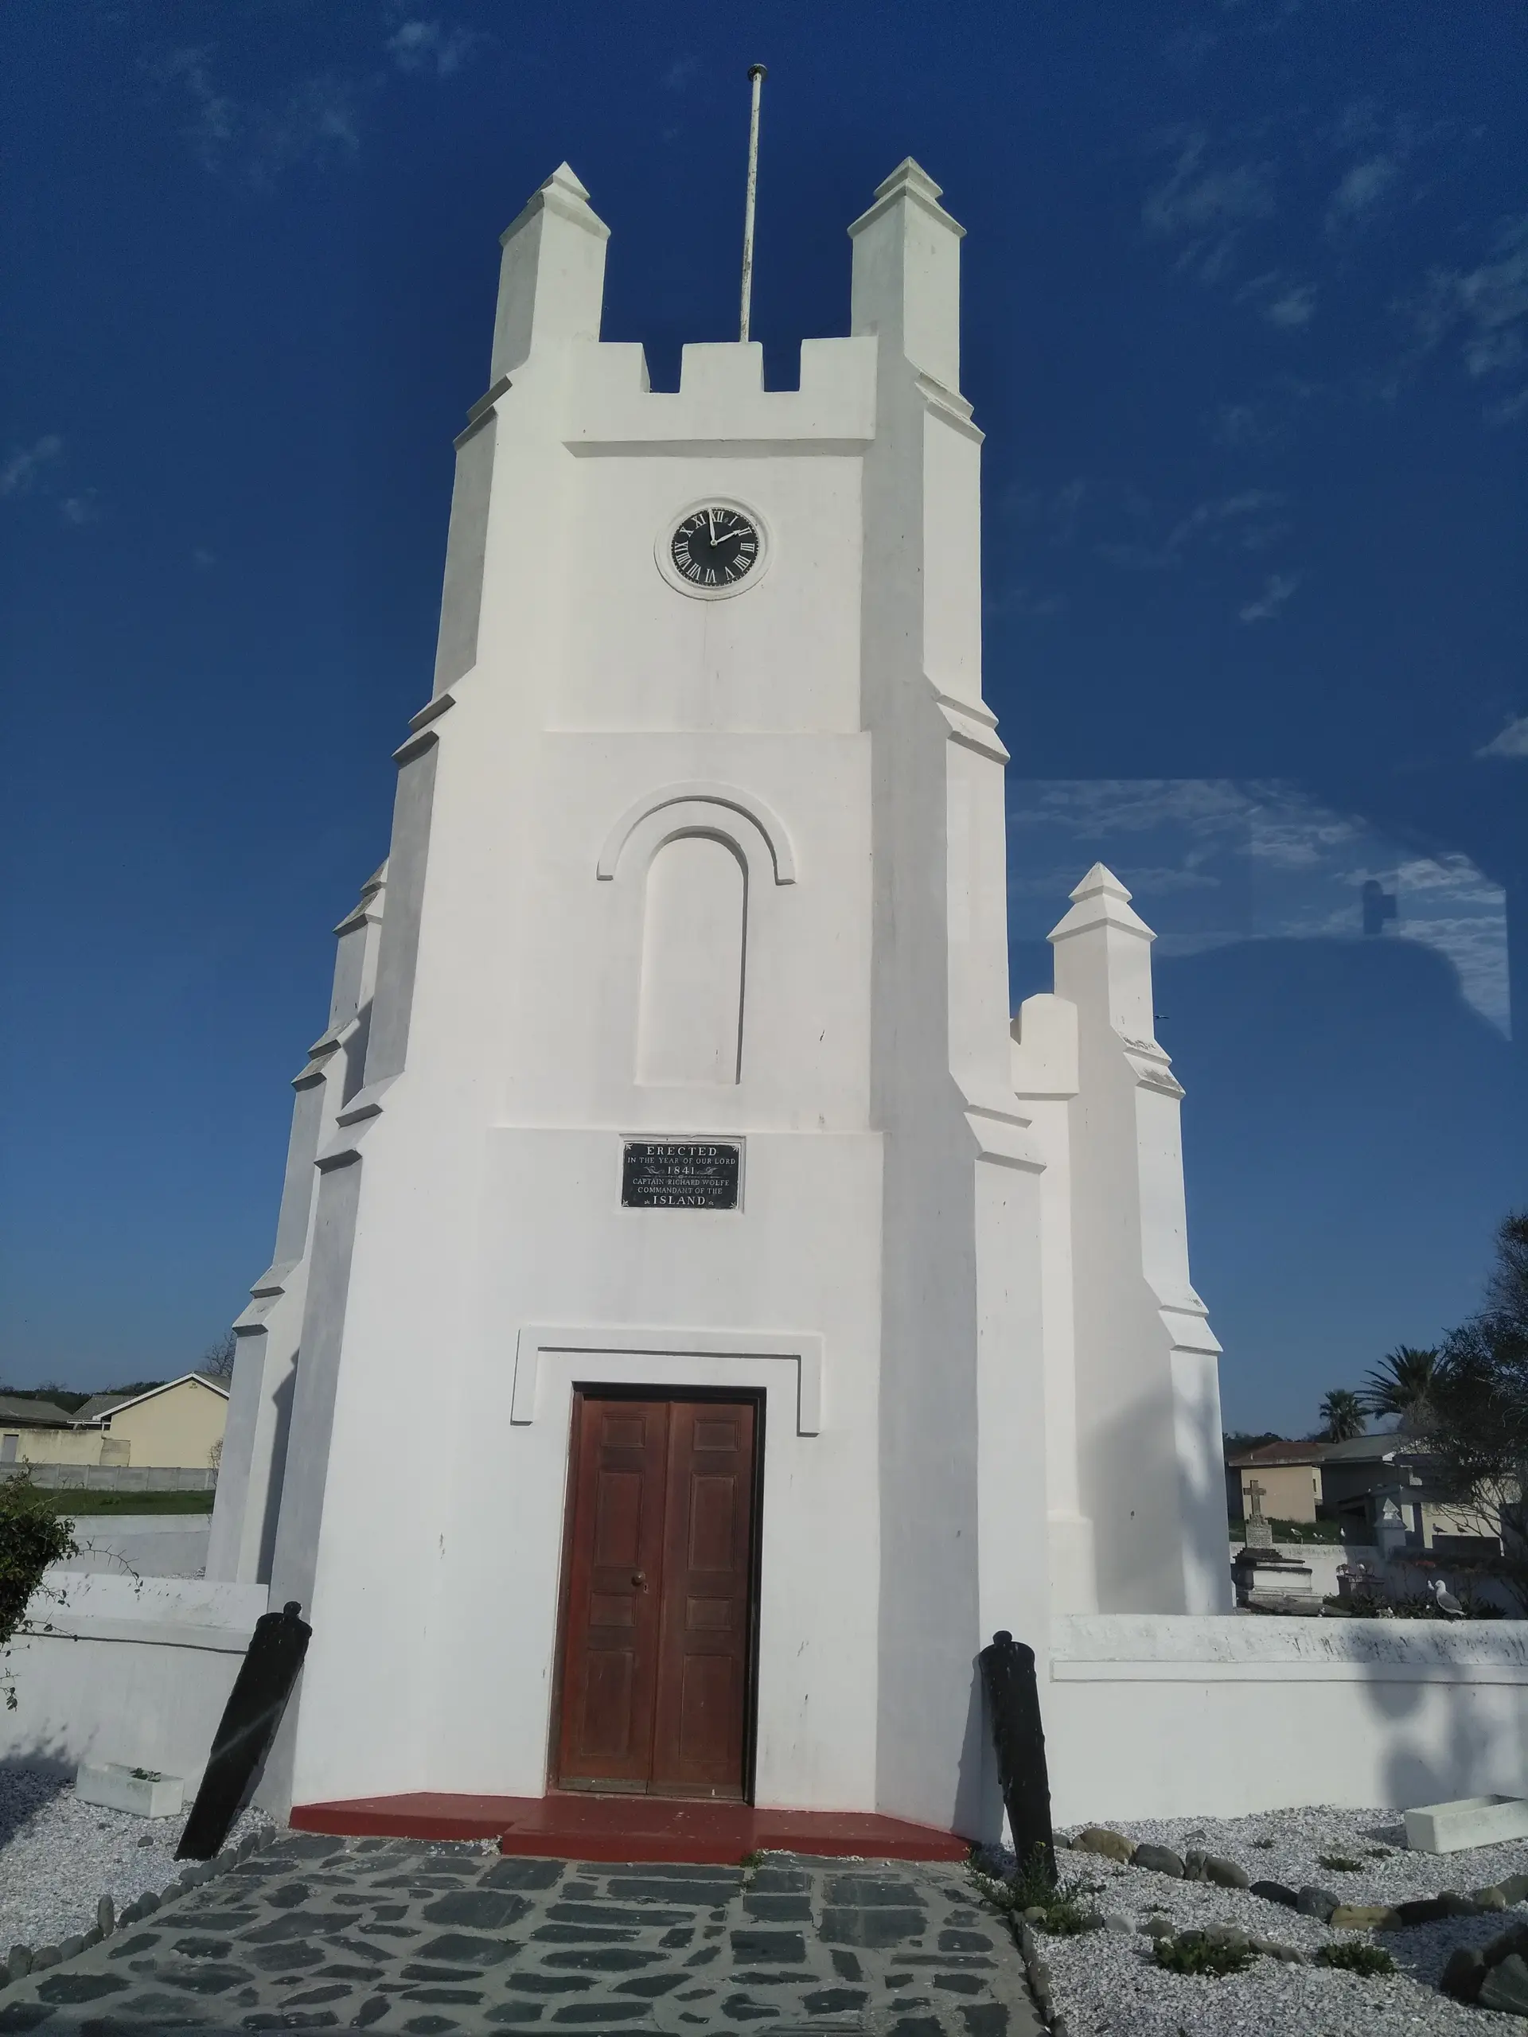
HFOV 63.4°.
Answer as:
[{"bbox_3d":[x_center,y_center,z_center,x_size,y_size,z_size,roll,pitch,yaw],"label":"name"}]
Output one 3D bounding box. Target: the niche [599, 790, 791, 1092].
[{"bbox_3d":[-0.487,-0.583,8.787,1.410,2.260,0.220,1,-15,4],"label":"niche"}]

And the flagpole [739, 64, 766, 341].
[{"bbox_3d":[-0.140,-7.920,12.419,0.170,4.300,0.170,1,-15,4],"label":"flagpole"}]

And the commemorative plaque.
[{"bbox_3d":[-0.553,1.058,8.339,0.790,0.460,0.050,1,-15,4],"label":"commemorative plaque"}]

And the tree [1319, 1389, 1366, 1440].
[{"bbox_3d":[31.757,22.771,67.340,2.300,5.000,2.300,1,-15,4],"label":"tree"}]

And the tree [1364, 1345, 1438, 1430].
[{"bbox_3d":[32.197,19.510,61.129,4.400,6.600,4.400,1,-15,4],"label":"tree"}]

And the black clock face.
[{"bbox_3d":[-0.372,-3.602,9.466,0.690,0.690,0.060,1,-15,4],"label":"black clock face"}]

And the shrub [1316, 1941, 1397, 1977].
[{"bbox_3d":[2.717,4.323,5.680,0.320,0.130,0.270,1,-15,4],"label":"shrub"}]

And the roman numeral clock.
[{"bbox_3d":[-0.390,-3.598,9.455,0.890,0.890,0.120,1,-15,4],"label":"roman numeral clock"}]

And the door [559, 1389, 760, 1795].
[{"bbox_3d":[-0.668,3.667,7.854,1.200,2.380,0.120,1,-15,4],"label":"door"}]

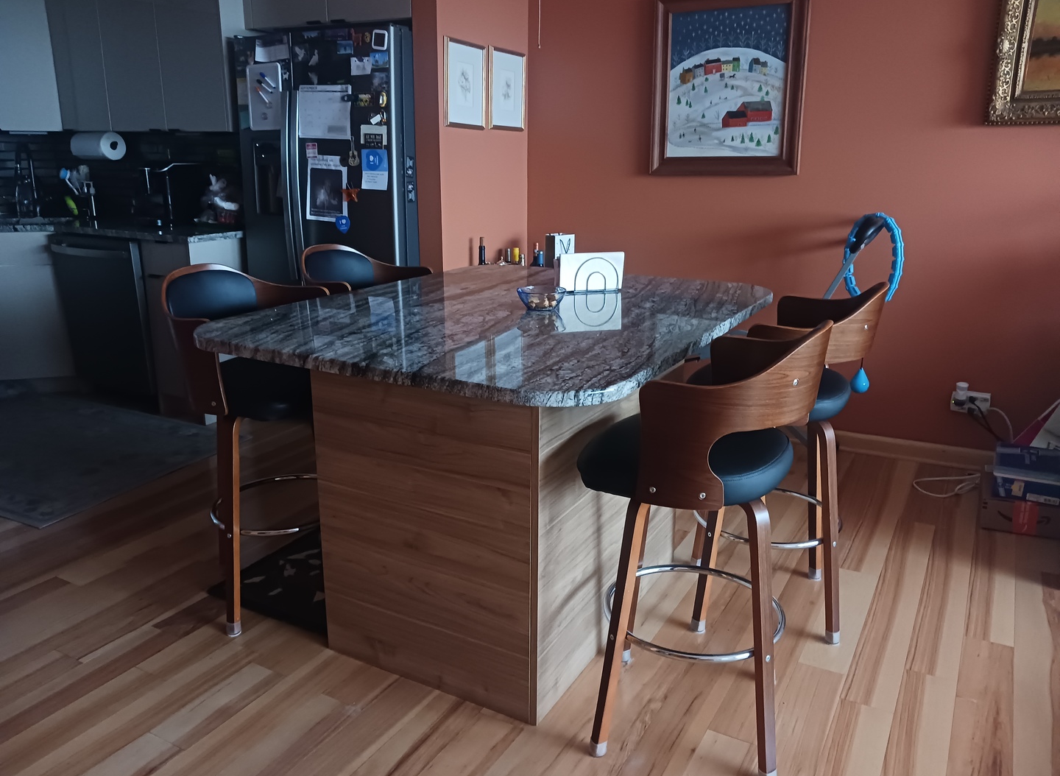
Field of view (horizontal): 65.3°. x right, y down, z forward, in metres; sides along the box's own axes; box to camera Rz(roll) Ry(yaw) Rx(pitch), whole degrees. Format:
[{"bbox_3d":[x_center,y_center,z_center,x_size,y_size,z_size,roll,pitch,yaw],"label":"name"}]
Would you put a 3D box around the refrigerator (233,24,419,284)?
[{"bbox_3d":[-0.783,-0.754,4.088,0.913,1.777,0.849,9,18,28],"label":"refrigerator"}]

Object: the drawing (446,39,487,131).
[{"bbox_3d":[-0.277,-1.329,3.628,0.022,0.360,0.303,9,18,28],"label":"drawing"}]

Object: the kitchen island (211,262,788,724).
[{"bbox_3d":[-0.023,0.232,2.185,1.079,0.901,1.423,9,18,28],"label":"kitchen island"}]

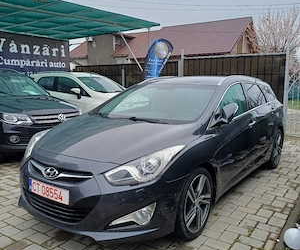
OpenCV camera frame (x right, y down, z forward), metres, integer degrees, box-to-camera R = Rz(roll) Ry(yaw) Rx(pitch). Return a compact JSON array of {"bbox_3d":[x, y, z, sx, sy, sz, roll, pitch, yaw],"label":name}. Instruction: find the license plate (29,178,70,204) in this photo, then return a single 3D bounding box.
[{"bbox_3d":[-0.821,0.528,2.329,0.520,0.110,0.020,6,10,37],"label":"license plate"}]

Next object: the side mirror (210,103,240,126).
[{"bbox_3d":[0.741,-0.105,2.816,0.220,0.190,0.220,6,10,37],"label":"side mirror"}]

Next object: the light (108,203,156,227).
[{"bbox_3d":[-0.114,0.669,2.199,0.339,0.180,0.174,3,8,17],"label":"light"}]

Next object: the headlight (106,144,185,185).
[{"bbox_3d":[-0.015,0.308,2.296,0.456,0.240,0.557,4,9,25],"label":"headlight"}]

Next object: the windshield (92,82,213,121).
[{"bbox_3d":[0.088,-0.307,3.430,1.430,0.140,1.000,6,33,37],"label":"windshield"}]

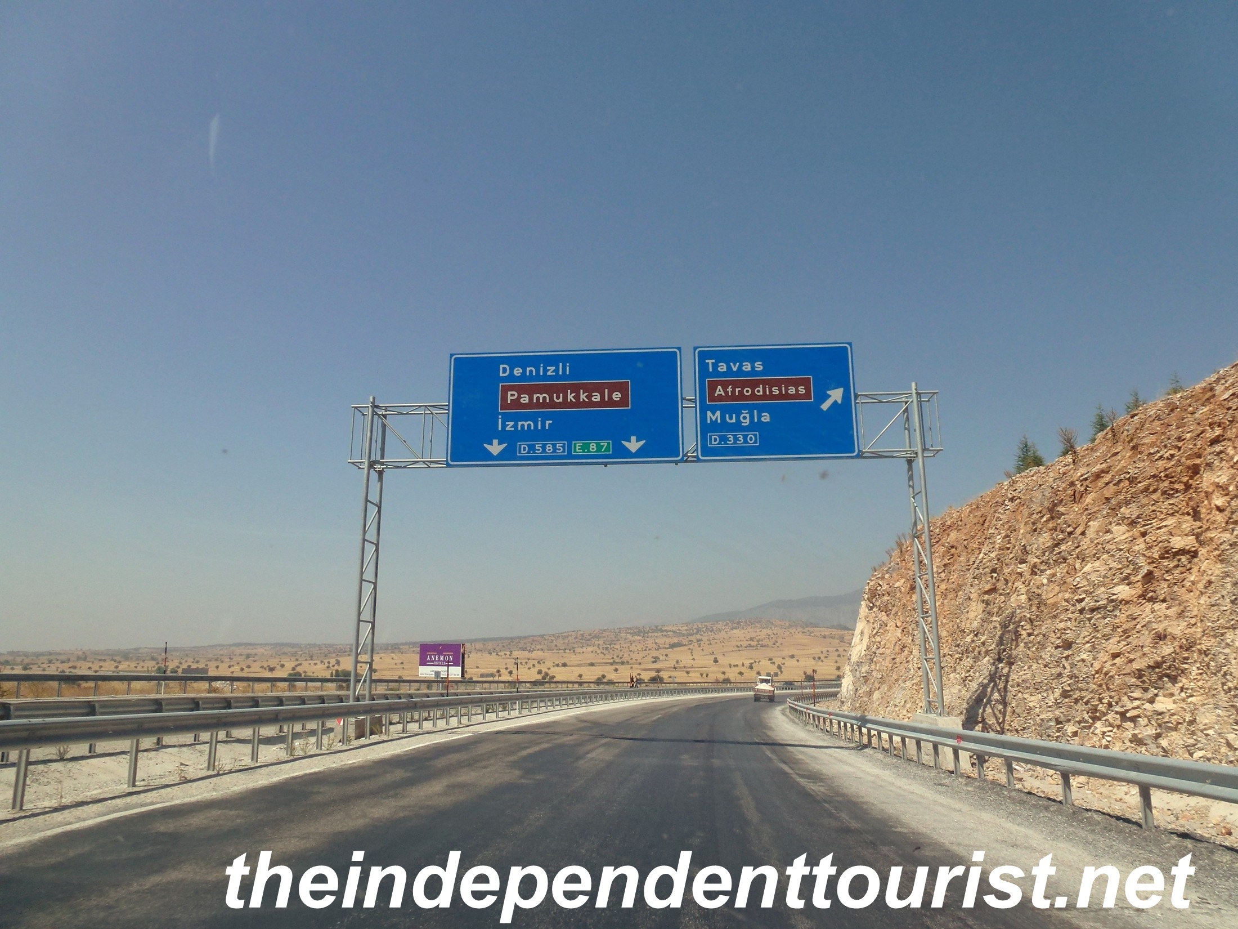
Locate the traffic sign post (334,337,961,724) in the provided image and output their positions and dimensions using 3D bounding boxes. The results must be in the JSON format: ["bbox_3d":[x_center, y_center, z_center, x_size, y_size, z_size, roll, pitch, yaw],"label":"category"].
[{"bbox_3d":[0.487,1.597,19.212,13.280,7.721,1.322,-1,-12,4],"label":"traffic sign post"}]

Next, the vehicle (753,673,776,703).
[{"bbox_3d":[15.477,23.611,90.947,2.300,2.850,6.500,-2,-14,10],"label":"vehicle"}]

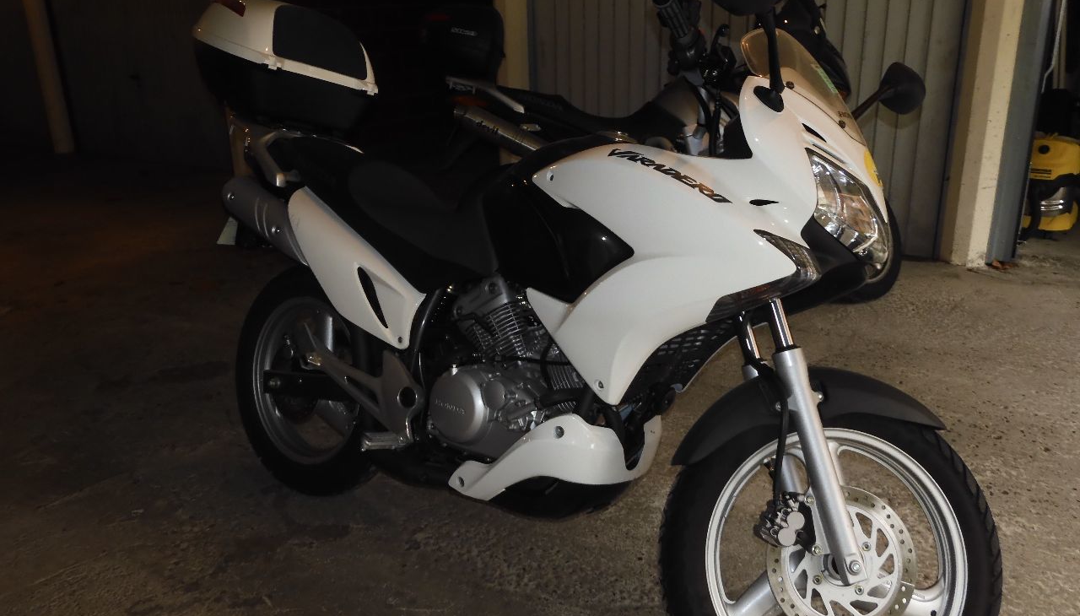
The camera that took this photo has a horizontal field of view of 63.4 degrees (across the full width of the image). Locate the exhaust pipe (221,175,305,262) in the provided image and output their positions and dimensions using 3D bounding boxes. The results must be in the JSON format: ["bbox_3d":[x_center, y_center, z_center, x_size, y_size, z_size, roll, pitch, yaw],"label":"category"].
[{"bbox_3d":[-0.680,-0.210,2.292,0.420,0.125,0.125,27,16,33],"label":"exhaust pipe"}]

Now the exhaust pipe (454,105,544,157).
[{"bbox_3d":[-0.173,-0.791,3.958,0.460,0.110,0.110,24,12,12],"label":"exhaust pipe"}]

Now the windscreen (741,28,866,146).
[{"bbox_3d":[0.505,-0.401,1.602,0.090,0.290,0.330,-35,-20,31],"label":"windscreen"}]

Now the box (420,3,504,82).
[{"bbox_3d":[-0.342,-1.245,4.145,0.370,0.300,0.400,12,9,14],"label":"box"}]

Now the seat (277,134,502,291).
[{"bbox_3d":[-0.342,-0.232,2.229,0.860,0.310,0.310,13,8,36],"label":"seat"}]

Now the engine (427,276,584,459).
[{"bbox_3d":[-0.005,0.146,1.983,0.400,0.400,0.360,13,8,36],"label":"engine"}]

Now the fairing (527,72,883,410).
[{"bbox_3d":[0.338,-0.125,1.728,0.660,0.640,0.460,13,8,36],"label":"fairing"}]

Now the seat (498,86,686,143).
[{"bbox_3d":[0.214,-0.884,4.028,0.860,0.260,0.300,4,7,15],"label":"seat"}]

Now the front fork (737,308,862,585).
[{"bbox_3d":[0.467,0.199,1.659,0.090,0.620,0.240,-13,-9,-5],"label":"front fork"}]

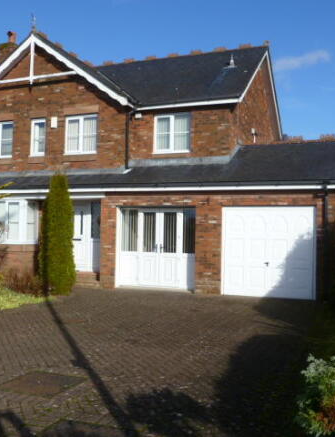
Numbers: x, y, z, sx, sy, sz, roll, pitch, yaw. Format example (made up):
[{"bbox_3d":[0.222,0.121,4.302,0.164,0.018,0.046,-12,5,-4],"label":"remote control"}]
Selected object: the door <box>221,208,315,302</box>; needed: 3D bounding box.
[{"bbox_3d":[2.417,0.814,11.426,2.239,2.187,0.080,0,-2,21],"label":"door"}]

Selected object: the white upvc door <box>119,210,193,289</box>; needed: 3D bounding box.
[{"bbox_3d":[-0.277,0.791,12.599,2.230,2.170,0.100,0,-2,21],"label":"white upvc door"}]

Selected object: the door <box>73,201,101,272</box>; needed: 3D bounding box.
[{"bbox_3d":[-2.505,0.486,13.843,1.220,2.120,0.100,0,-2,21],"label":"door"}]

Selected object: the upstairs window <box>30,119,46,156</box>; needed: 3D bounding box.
[{"bbox_3d":[-3.942,-2.454,14.379,0.529,1.126,0.100,0,-2,21],"label":"upstairs window"}]

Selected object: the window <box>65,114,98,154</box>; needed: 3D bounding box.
[{"bbox_3d":[-2.542,-2.458,13.854,1.095,1.150,0.100,0,-2,21],"label":"window"}]

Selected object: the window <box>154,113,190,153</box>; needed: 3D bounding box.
[{"bbox_3d":[0.129,-2.412,13.437,1.092,1.108,0.100,0,-2,21],"label":"window"}]

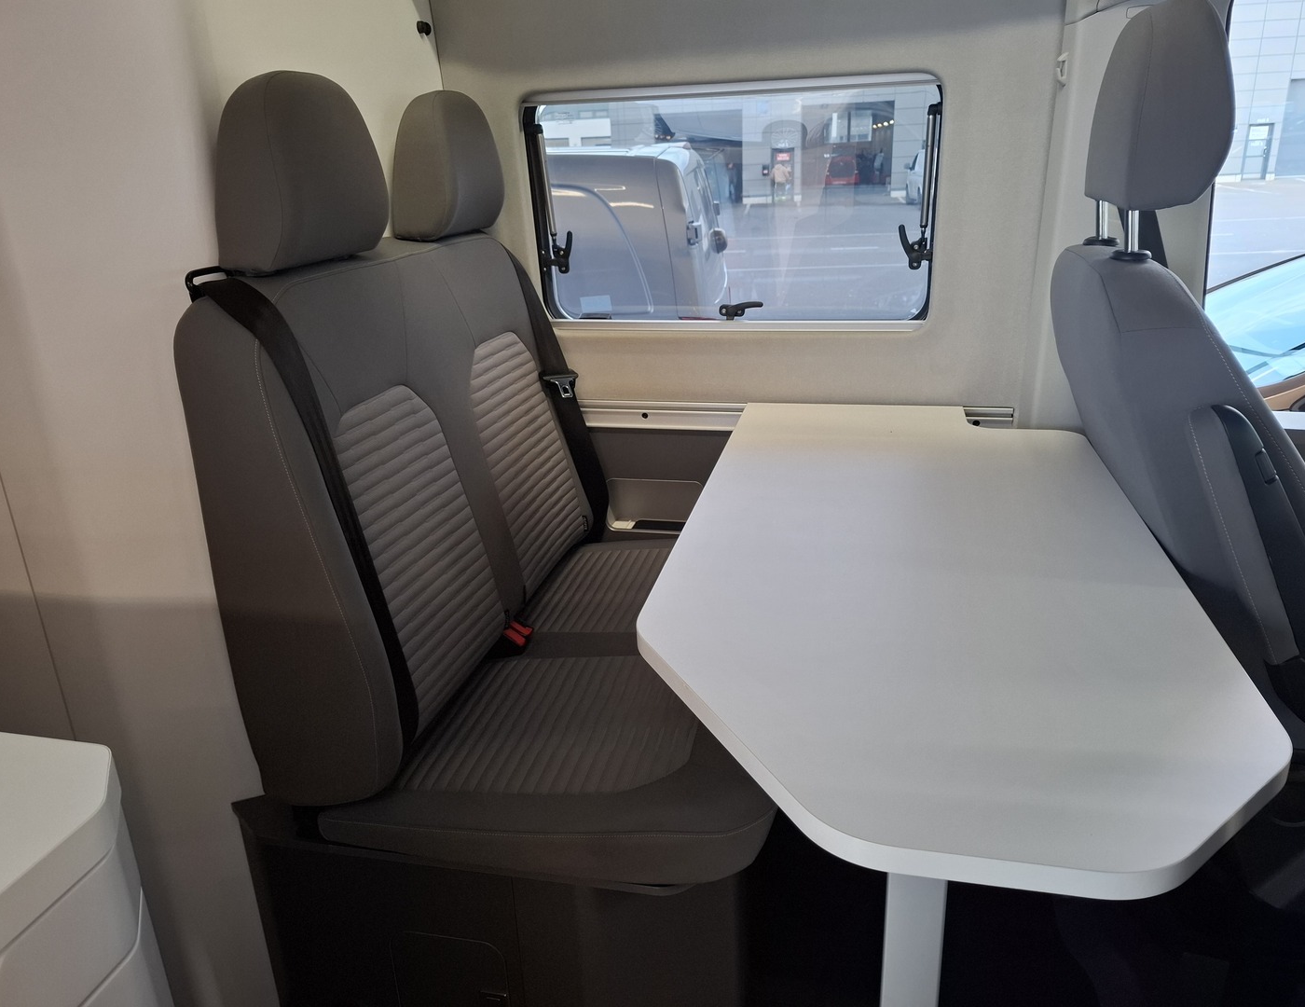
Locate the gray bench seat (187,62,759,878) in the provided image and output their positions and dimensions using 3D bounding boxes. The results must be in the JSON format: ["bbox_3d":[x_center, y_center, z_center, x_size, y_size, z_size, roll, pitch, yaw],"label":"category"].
[{"bbox_3d":[-0.127,-0.132,1.311,0.706,0.914,0.823,2,20,12],"label":"gray bench seat"}]

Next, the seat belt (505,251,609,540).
[{"bbox_3d":[-0.172,-0.202,1.730,0.100,0.600,0.080,-11,16,17],"label":"seat belt"}]

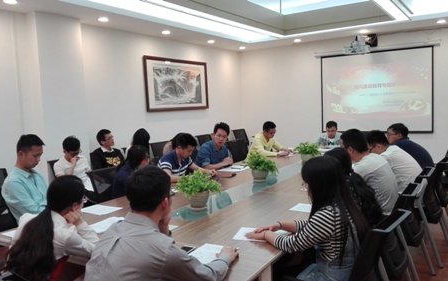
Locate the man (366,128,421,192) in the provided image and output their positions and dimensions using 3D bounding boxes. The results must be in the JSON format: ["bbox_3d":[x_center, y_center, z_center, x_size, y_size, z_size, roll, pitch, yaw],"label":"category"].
[{"bbox_3d":[1.659,0.504,3.610,0.720,1.200,0.540,2,7,35],"label":"man"}]

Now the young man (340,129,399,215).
[{"bbox_3d":[1.360,0.560,3.456,0.780,1.320,0.520,2,7,35],"label":"young man"}]

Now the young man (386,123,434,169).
[{"bbox_3d":[2.061,0.420,4.140,0.720,1.230,0.540,2,7,35],"label":"young man"}]

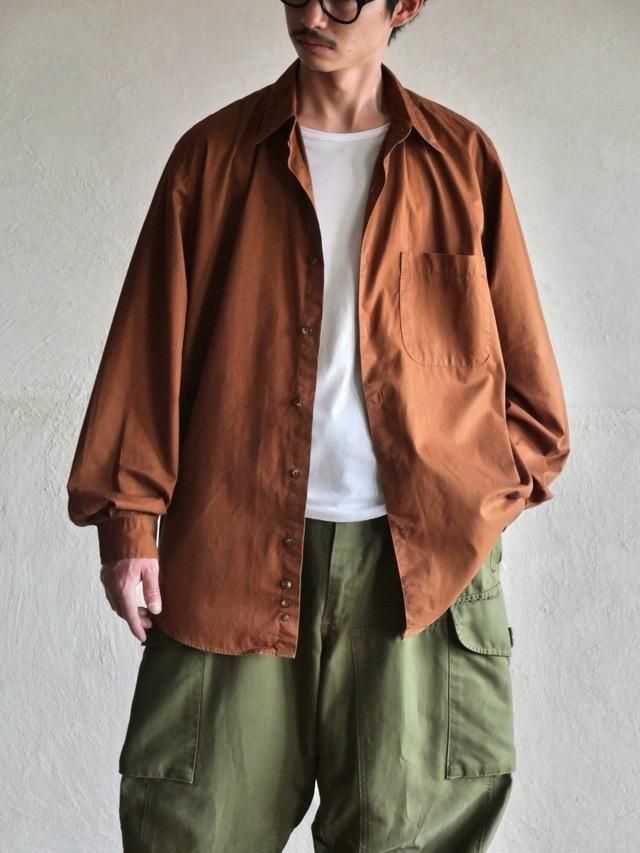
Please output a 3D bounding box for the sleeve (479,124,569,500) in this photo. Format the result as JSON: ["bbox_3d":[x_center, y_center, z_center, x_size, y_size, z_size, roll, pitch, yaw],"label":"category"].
[{"bbox_3d":[0.303,-0.150,3.690,0.155,0.590,0.210,-6,-1,-3],"label":"sleeve"}]

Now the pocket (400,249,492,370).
[{"bbox_3d":[0.183,-0.172,3.600,0.140,0.168,0.022,0,2,-11],"label":"pocket"}]

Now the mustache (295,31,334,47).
[{"bbox_3d":[-0.008,-0.568,3.610,0.064,0.018,0.020,17,13,24],"label":"mustache"}]

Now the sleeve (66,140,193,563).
[{"bbox_3d":[-0.271,-0.113,3.690,0.168,0.640,0.200,7,-2,0],"label":"sleeve"}]

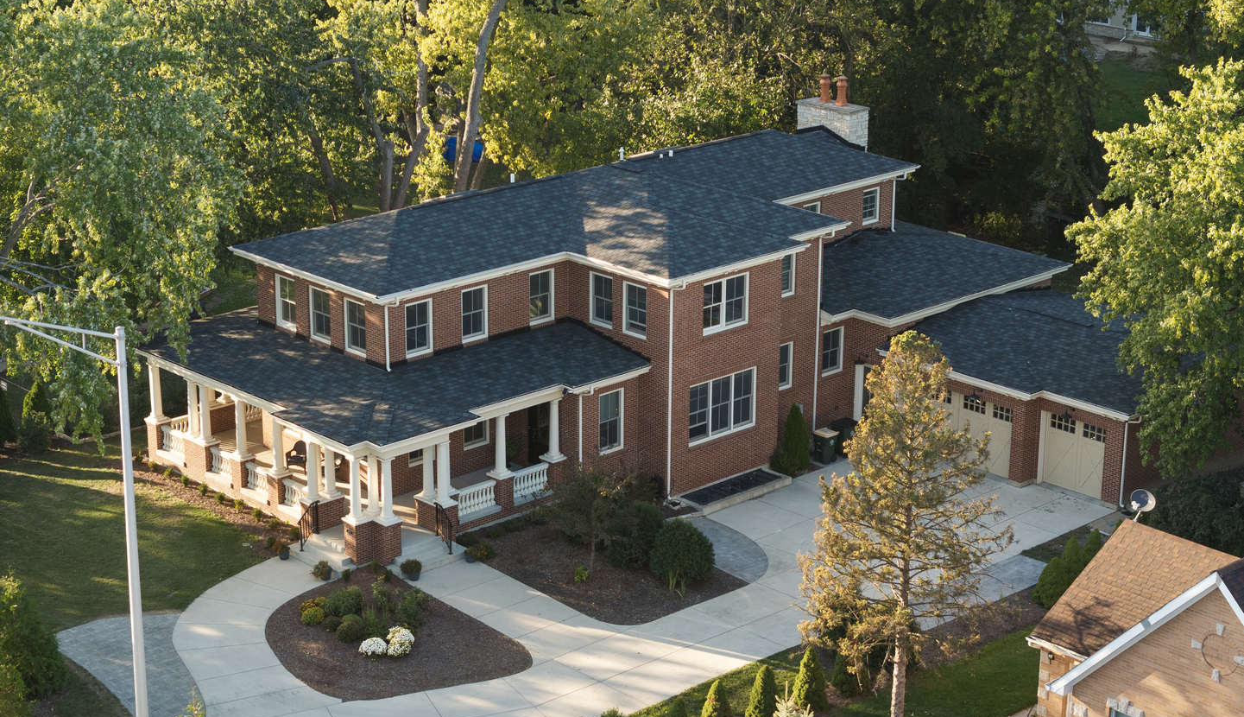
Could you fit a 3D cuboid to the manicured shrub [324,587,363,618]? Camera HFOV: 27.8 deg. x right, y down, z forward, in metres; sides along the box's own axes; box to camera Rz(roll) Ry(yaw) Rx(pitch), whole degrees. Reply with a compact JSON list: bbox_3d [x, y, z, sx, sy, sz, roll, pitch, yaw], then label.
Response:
[{"bbox_3d":[-7.512,6.555,67.856,1.040,0.820,0.950,0,17,0],"label":"manicured shrub"}]

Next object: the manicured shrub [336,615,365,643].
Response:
[{"bbox_3d":[-7.161,7.125,66.305,0.760,0.660,0.760,0,17,0],"label":"manicured shrub"}]

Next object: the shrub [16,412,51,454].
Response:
[{"bbox_3d":[-17.878,2.311,76.635,1.030,1.150,1.030,0,18,0],"label":"shrub"}]

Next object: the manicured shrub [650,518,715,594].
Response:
[{"bbox_3d":[1.653,5.191,68.228,1.740,1.650,1.740,0,18,0],"label":"manicured shrub"}]

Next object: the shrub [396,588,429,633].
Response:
[{"bbox_3d":[-5.388,6.428,64.635,0.850,1.050,0.850,0,18,0],"label":"shrub"}]

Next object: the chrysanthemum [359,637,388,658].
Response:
[{"bbox_3d":[-6.507,7.493,65.752,0.730,0.430,0.730,0,17,0],"label":"chrysanthemum"}]

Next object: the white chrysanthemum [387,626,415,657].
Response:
[{"bbox_3d":[-5.575,7.072,63.345,0.740,0.600,0.760,0,18,0],"label":"white chrysanthemum"}]

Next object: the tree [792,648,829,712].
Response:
[{"bbox_3d":[4.717,7.969,62.929,0.920,1.570,0.920,0,17,0],"label":"tree"}]

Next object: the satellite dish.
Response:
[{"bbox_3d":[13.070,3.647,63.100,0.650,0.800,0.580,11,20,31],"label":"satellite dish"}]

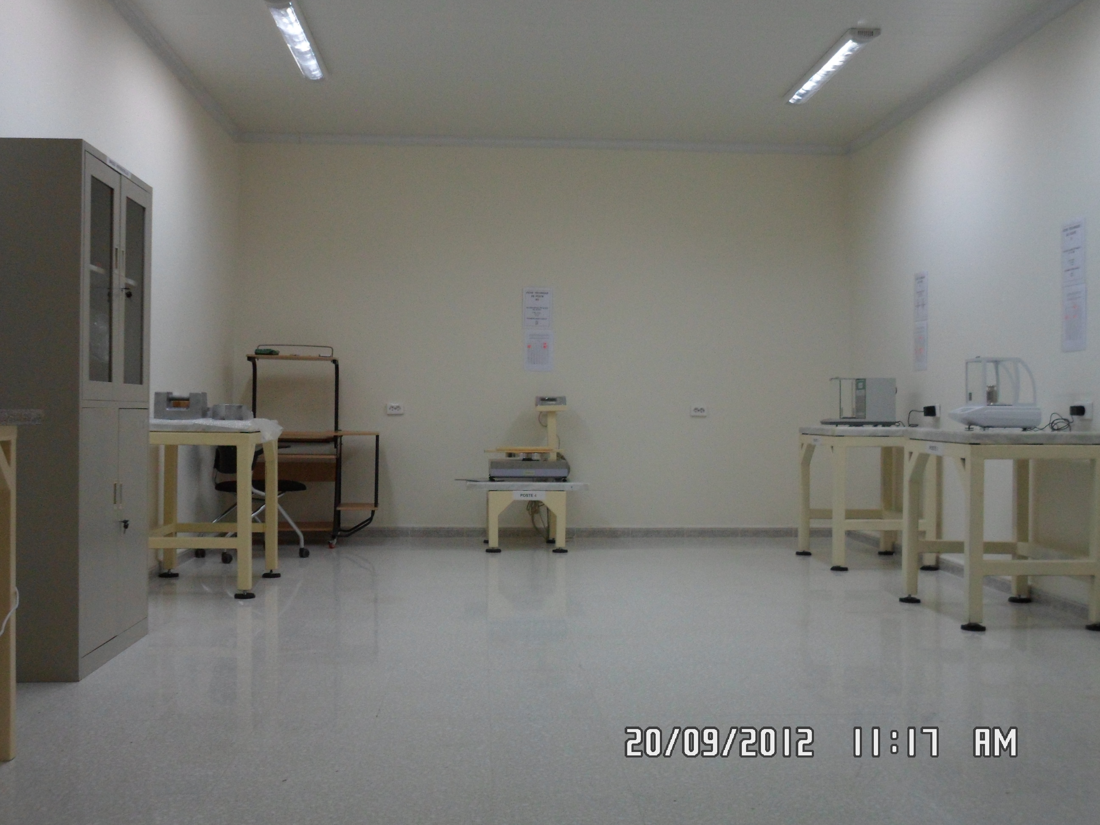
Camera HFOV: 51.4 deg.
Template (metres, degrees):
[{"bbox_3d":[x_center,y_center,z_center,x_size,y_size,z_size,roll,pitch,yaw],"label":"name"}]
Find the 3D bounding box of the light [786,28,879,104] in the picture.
[{"bbox_3d":[1.568,-1.920,6.478,0.154,0.070,1.272,0,0,-4],"label":"light"}]

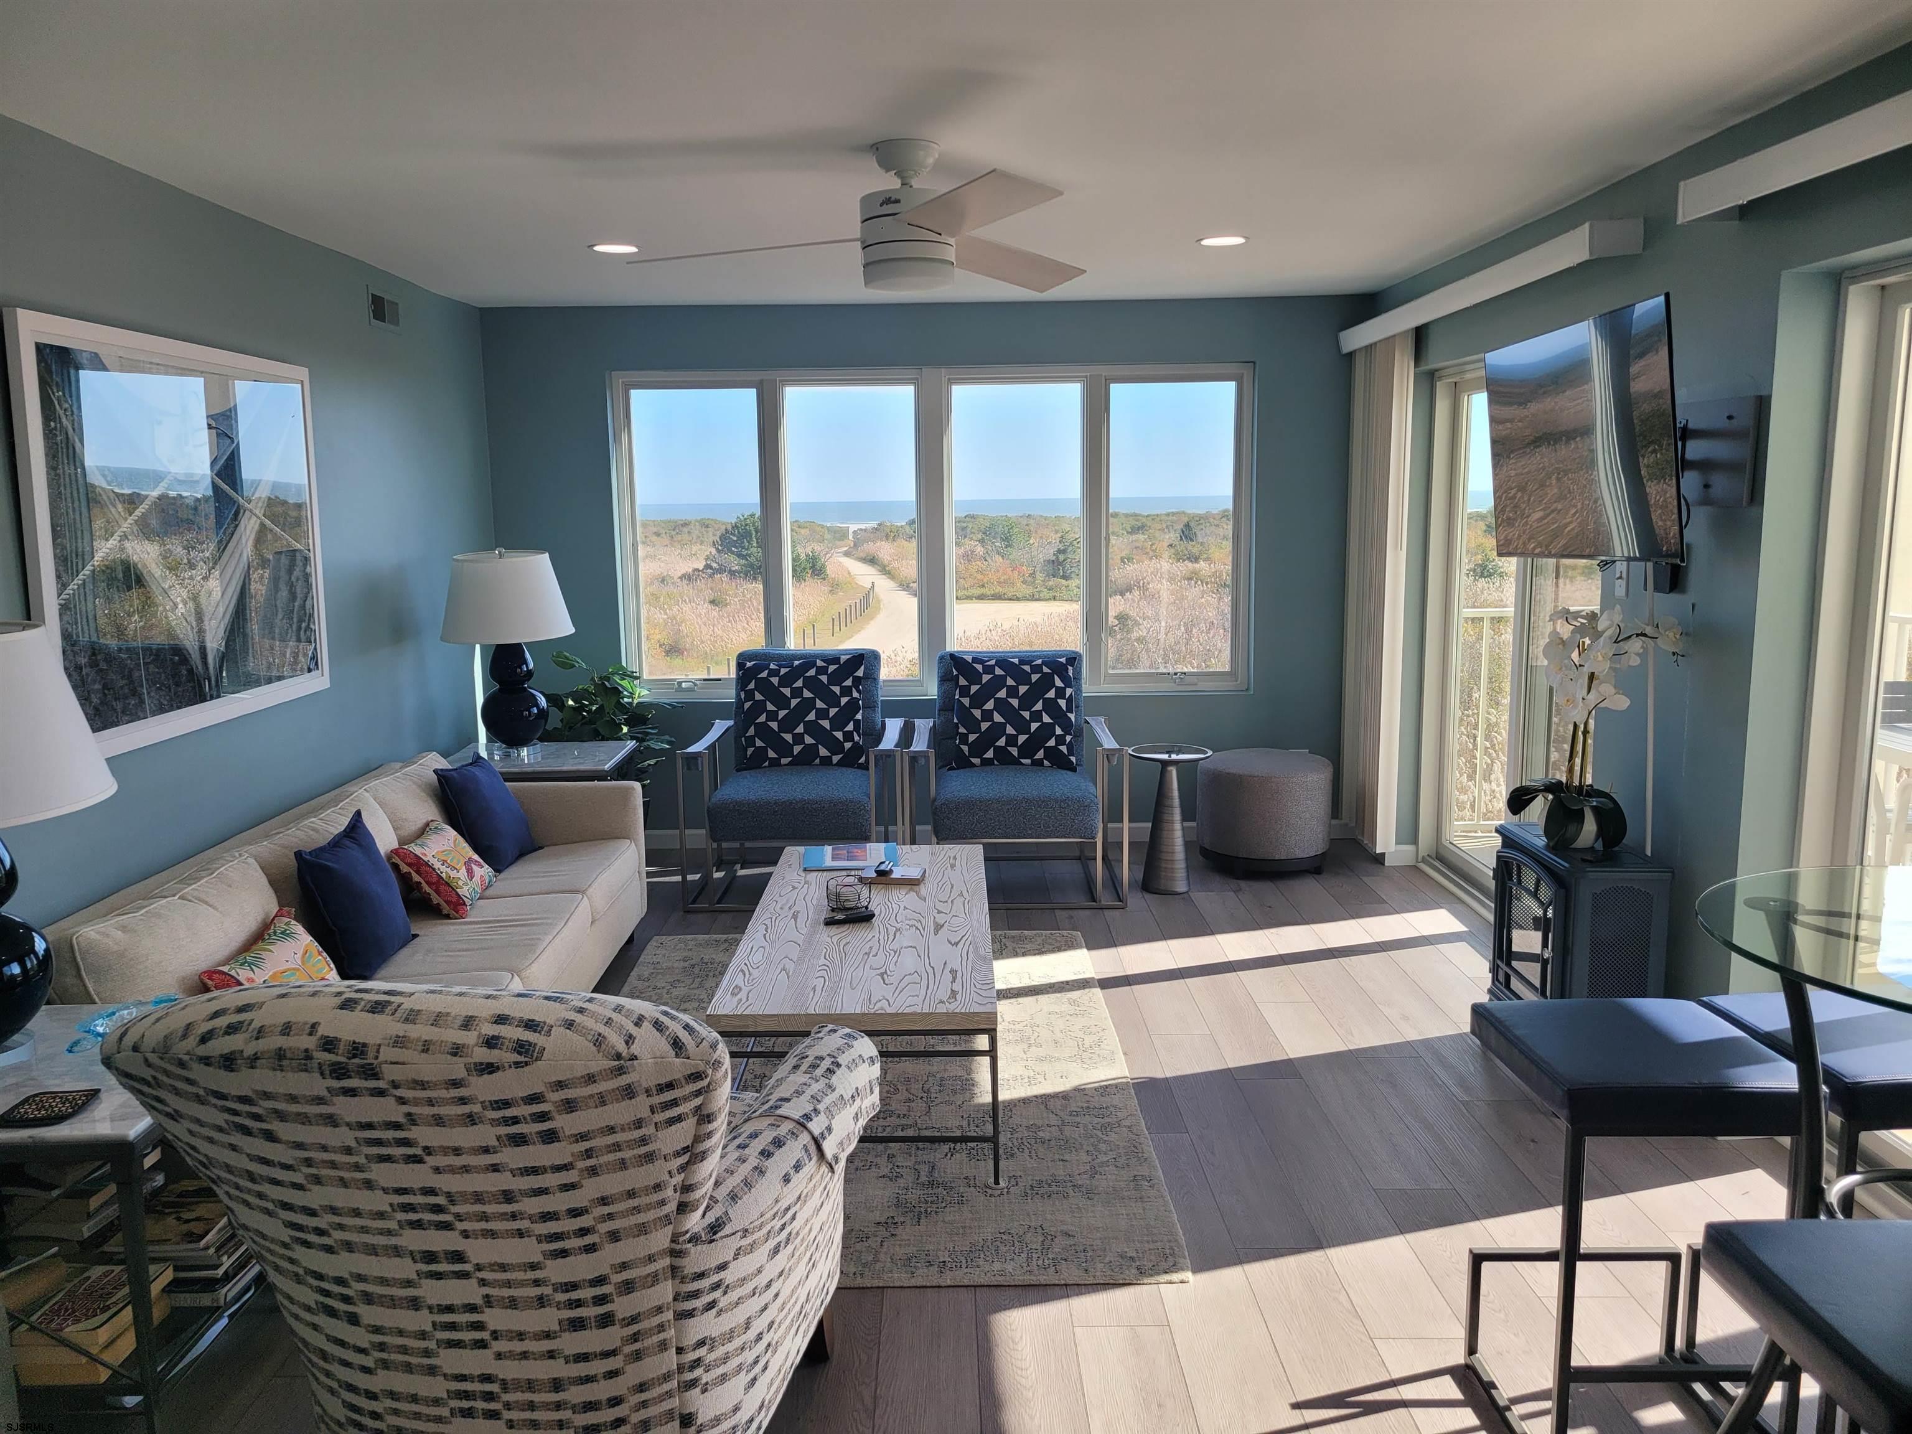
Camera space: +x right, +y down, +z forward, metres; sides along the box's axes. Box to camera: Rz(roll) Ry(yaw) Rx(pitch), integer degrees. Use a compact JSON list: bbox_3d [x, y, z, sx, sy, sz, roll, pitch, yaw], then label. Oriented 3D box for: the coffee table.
[{"bbox_3d":[-0.238,0.770,4.119,0.668,0.423,1.617,-1,9,0],"label":"coffee table"}]

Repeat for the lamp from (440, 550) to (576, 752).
[{"bbox_3d":[-1.776,-0.259,5.699,0.508,0.824,0.508,-1,9,0],"label":"lamp"}]

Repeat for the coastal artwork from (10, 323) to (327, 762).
[{"bbox_3d":[-1.962,-0.464,3.726,0.040,0.982,1.392,-1,9,0],"label":"coastal artwork"}]

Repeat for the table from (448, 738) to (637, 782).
[{"bbox_3d":[-1.665,0.456,5.733,0.711,0.602,0.654,-1,9,0],"label":"table"}]

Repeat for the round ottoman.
[{"bbox_3d":[1.337,0.422,6.224,0.567,0.460,0.567,-1,9,0],"label":"round ottoman"}]

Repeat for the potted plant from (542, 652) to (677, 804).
[{"bbox_3d":[-1.434,0.191,5.990,0.553,0.933,0.553,-1,9,0],"label":"potted plant"}]

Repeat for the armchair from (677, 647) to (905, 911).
[{"bbox_3d":[-0.623,0.221,5.750,0.829,0.923,0.809,-1,9,0],"label":"armchair"}]

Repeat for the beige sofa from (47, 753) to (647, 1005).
[{"bbox_3d":[-1.518,0.607,3.950,0.849,0.721,2.359,-1,9,0],"label":"beige sofa"}]

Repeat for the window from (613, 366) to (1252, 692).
[{"bbox_3d":[-0.079,-0.804,6.292,2.739,1.411,0.109,-1,9,0],"label":"window"}]

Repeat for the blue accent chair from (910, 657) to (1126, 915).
[{"bbox_3d":[0.233,0.231,5.983,0.867,0.933,0.849,-1,9,0],"label":"blue accent chair"}]

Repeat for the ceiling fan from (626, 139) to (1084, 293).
[{"bbox_3d":[-0.145,-1.197,3.442,1.313,0.336,1.283,-1,9,0],"label":"ceiling fan"}]

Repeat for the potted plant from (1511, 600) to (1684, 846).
[{"bbox_3d":[1.658,0.032,3.844,0.345,0.659,0.424,-1,9,0],"label":"potted plant"}]

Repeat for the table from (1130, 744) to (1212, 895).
[{"bbox_3d":[0.873,0.423,5.877,0.344,0.573,0.344,-1,9,0],"label":"table"}]

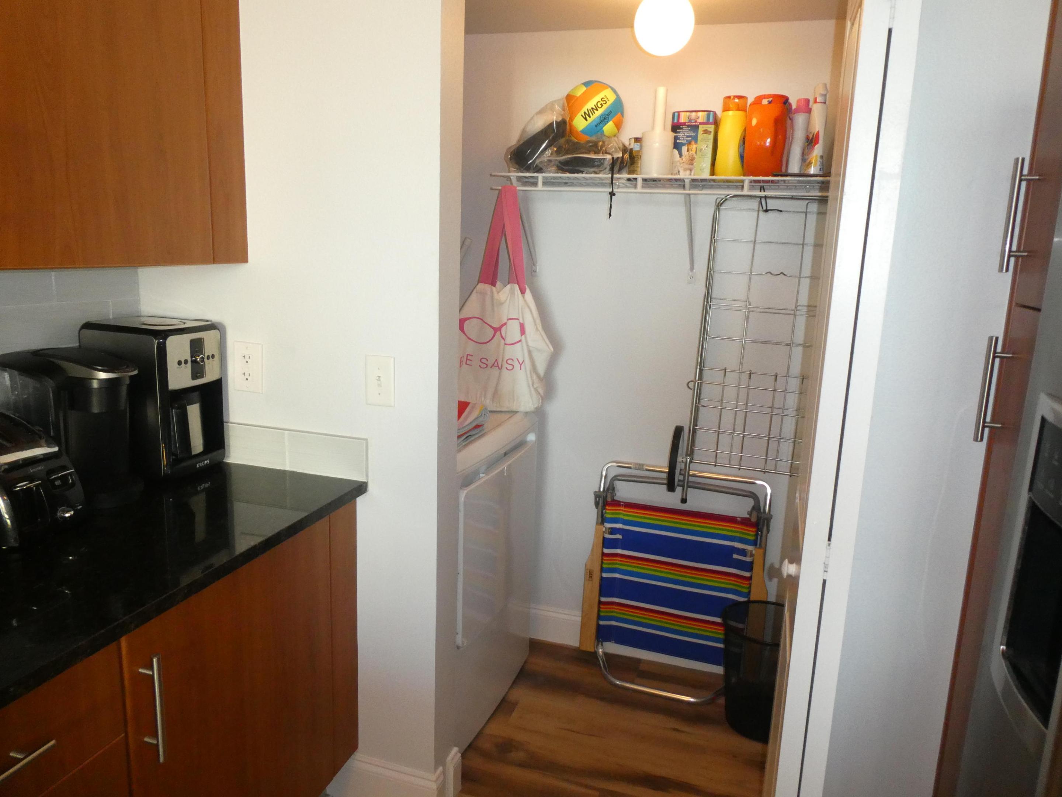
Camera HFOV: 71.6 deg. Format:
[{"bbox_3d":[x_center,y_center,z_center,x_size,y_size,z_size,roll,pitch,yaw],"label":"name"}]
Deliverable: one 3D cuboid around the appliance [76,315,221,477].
[{"bbox_3d":[-0.916,-0.004,1.798,0.262,0.362,0.180,7,12,23],"label":"appliance"}]

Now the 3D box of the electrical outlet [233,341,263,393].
[{"bbox_3d":[-0.702,-0.076,1.823,0.080,0.122,0.008,5,12,16],"label":"electrical outlet"}]

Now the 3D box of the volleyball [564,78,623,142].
[{"bbox_3d":[0.200,-0.907,2.319,0.187,0.187,0.187,5,12,16],"label":"volleyball"}]

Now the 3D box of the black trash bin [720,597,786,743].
[{"bbox_3d":[0.748,0.880,2.357,0.292,0.355,0.292,5,12,16],"label":"black trash bin"}]

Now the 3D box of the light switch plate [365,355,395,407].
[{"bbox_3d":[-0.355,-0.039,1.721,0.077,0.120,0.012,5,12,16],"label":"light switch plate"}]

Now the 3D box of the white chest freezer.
[{"bbox_3d":[-0.408,0.536,2.462,0.660,0.910,0.660,6,12,19],"label":"white chest freezer"}]

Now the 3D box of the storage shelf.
[{"bbox_3d":[0.391,-0.653,2.295,0.990,0.050,0.305,5,12,16],"label":"storage shelf"}]

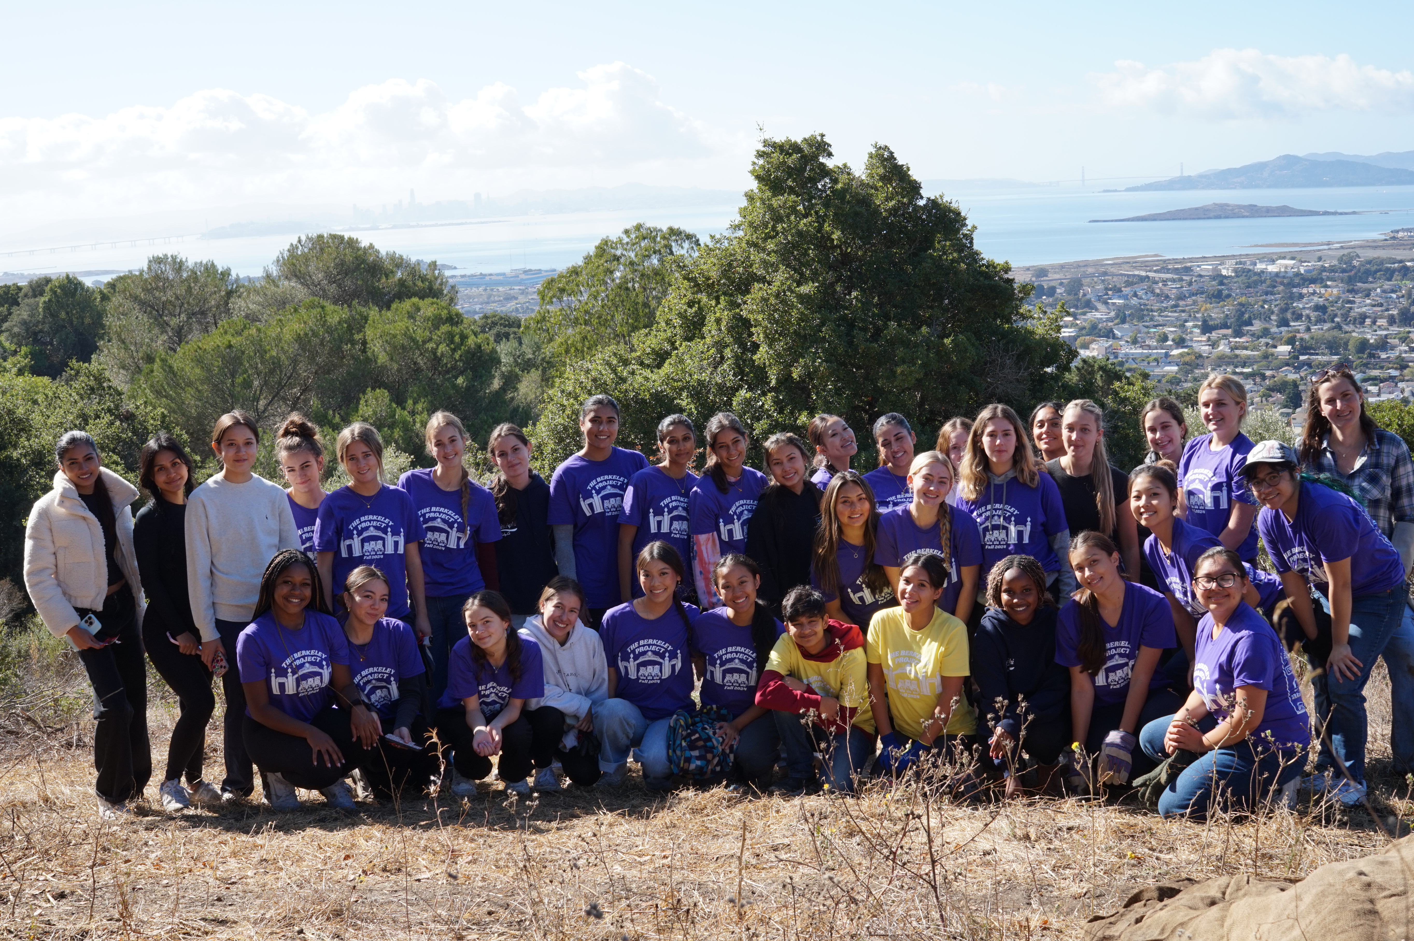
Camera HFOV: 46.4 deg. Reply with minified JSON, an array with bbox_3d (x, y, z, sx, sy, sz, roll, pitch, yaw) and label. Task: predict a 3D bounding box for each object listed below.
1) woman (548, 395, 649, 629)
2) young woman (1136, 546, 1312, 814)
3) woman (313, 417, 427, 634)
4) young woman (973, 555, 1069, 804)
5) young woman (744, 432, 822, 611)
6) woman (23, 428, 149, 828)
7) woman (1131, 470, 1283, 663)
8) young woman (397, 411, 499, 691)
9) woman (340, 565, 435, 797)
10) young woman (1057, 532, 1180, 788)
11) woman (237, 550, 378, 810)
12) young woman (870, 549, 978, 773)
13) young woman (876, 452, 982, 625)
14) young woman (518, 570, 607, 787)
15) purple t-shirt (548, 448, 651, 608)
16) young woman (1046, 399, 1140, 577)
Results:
[{"bbox_3d":[-0.457,0.489,7.593,0.500,1.688,0.300,-5,10,-15],"label":"woman"},{"bbox_3d":[2.031,0.814,6.470,0.640,1.050,0.480,-7,10,-21],"label":"young woman"},{"bbox_3d":[-1.427,0.585,7.244,0.480,1.609,0.300,-5,10,-11],"label":"woman"},{"bbox_3d":[1.225,0.785,6.450,0.420,0.932,0.580,0,10,16],"label":"young woman"},{"bbox_3d":[0.351,0.592,7.330,0.480,1.540,0.330,-3,10,-2],"label":"young woman"},{"bbox_3d":[-2.551,0.645,6.780,0.480,1.632,0.360,-9,12,-35],"label":"woman"},{"bbox_3d":[1.947,0.603,6.420,0.720,1.280,0.480,-12,14,-44],"label":"woman"},{"bbox_3d":[-1.117,0.549,7.432,0.500,1.647,0.300,-4,10,-9],"label":"young woman"},{"bbox_3d":[-1.369,0.885,7.030,0.480,0.990,0.600,-3,10,-3],"label":"woman"},{"bbox_3d":[1.593,0.722,6.380,0.480,0.983,0.620,0,10,14],"label":"young woman"},{"bbox_3d":[-1.691,0.861,6.960,0.540,1.080,0.640,-7,10,-22],"label":"woman"},{"bbox_3d":[0.922,0.833,7.000,0.470,1.000,0.600,0,10,17],"label":"young woman"},{"bbox_3d":[0.957,0.600,7.069,0.460,1.375,0.480,-1,10,13],"label":"young woman"},{"bbox_3d":[-0.628,0.905,7.070,0.470,0.930,0.620,-3,10,-3],"label":"young woman"},{"bbox_3d":[-0.465,0.264,7.350,0.490,0.740,0.270,-4,10,-10],"label":"purple t-shirt"},{"bbox_3d":[1.710,0.489,7.280,0.490,1.620,0.320,0,10,18],"label":"young woman"}]

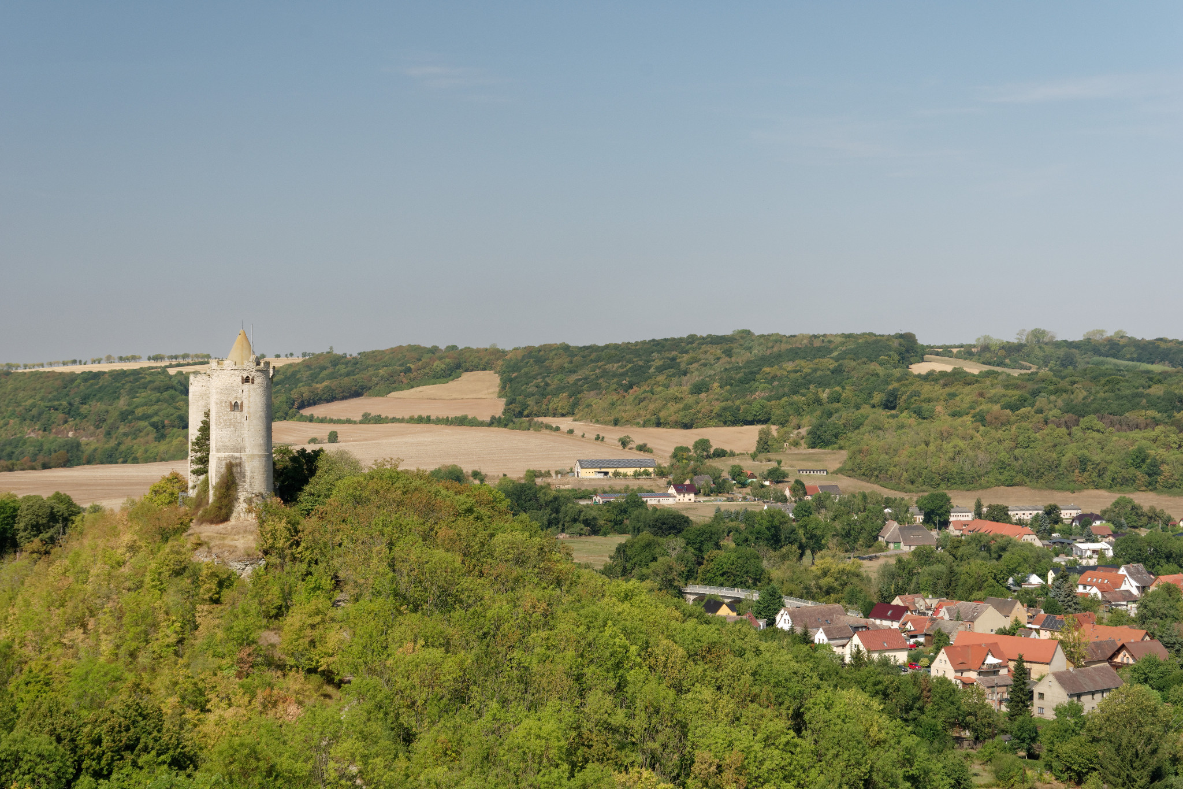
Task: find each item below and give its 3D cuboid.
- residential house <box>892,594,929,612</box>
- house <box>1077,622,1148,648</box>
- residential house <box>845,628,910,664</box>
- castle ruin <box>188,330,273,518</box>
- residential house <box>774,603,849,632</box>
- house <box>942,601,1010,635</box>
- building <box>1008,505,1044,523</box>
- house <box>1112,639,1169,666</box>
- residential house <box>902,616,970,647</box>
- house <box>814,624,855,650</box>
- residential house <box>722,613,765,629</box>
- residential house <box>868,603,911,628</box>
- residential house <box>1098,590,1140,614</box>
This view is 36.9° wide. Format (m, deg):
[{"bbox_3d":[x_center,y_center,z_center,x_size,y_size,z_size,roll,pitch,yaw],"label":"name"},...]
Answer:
[{"bbox_3d":[97.200,65.430,542.260,10.500,8.100,7.900,0,1,-39],"label":"residential house"},{"bbox_3d":[133.270,63.450,451.120,17.000,8.600,12.000,1,1,43],"label":"house"},{"bbox_3d":[72.300,63.490,448.150,13.200,8.200,8.800,0,1,-29],"label":"residential house"},{"bbox_3d":[-59.780,4.310,293.080,10.400,29.390,29.510,0,1,-23],"label":"castle ruin"},{"bbox_3d":[62.220,63.760,498.170,18.800,8.180,8.340,0,1,-30],"label":"residential house"},{"bbox_3d":[105.250,62.200,489.570,15.500,9.500,12.500,-1,1,-41],"label":"house"},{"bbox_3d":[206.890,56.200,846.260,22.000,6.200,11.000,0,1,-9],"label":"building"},{"bbox_3d":[134.640,64.510,435.490,13.020,7.730,9.610,0,1,-39],"label":"house"},{"bbox_3d":[96.330,66.480,500.000,10.800,6.900,19.500,0,1,-38],"label":"residential house"},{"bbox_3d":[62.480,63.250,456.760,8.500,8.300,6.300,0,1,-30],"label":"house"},{"bbox_3d":[44.660,66.500,515.570,10.800,7.000,8.500,0,1,20],"label":"residential house"},{"bbox_3d":[89.400,65.970,525.370,7.800,7.300,12.000,0,1,-38],"label":"residential house"},{"bbox_3d":[165.400,65.740,559.770,11.700,7.200,8.100,0,1,-30],"label":"residential house"}]

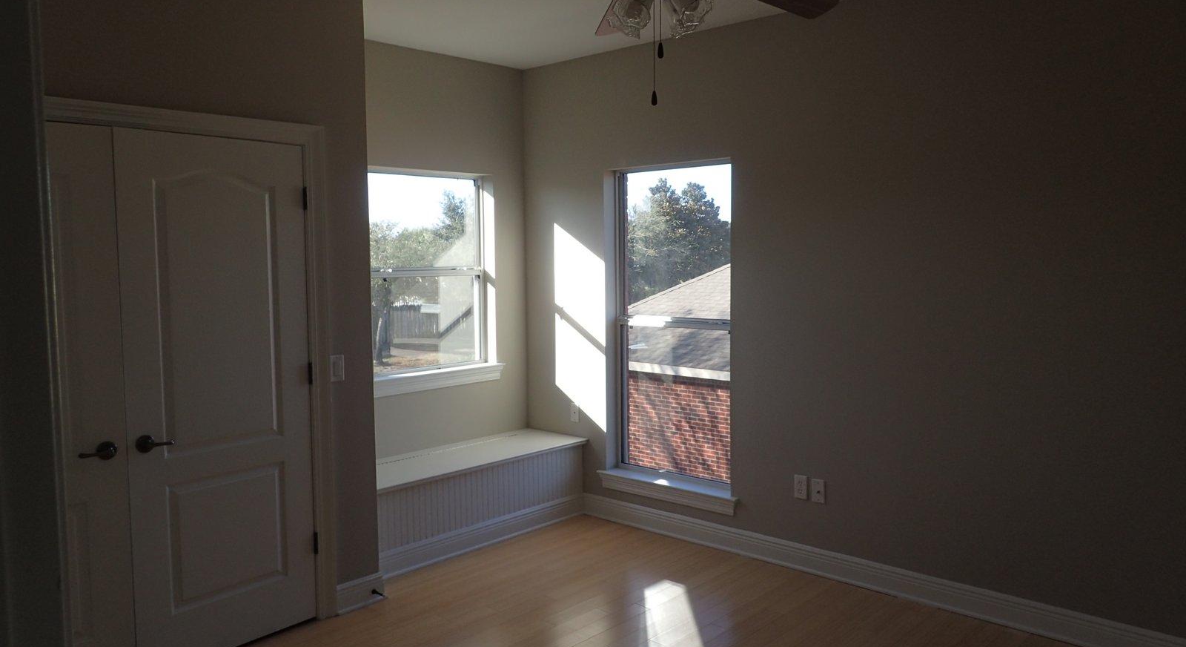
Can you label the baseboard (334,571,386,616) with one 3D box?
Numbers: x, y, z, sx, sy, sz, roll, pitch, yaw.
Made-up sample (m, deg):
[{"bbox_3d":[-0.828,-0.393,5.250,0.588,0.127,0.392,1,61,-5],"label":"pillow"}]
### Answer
[{"bbox_3d":[-1.053,1.217,3.904,0.025,0.124,0.242,4,6,41],"label":"baseboard"}]

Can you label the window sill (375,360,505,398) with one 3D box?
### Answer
[{"bbox_3d":[-0.904,0.322,4.942,0.151,0.099,0.989,4,6,41],"label":"window sill"}]

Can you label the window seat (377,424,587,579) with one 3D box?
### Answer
[{"bbox_3d":[-0.740,0.973,4.788,0.504,0.471,1.546,4,6,41],"label":"window seat"}]

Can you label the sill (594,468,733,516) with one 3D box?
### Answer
[{"bbox_3d":[0.418,0.941,4.809,0.936,0.100,0.137,4,6,41],"label":"sill"}]

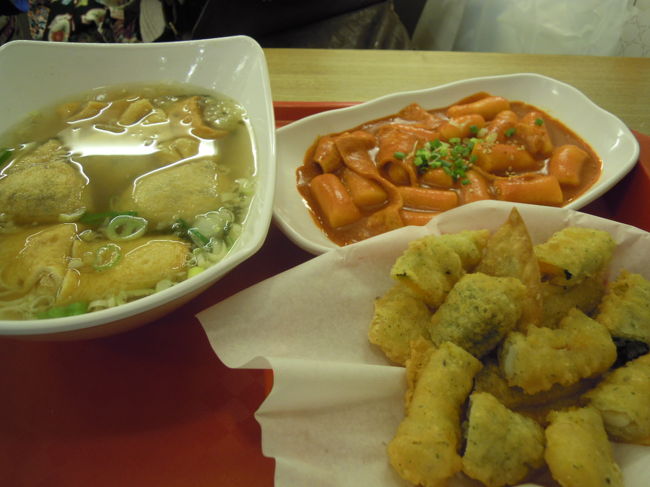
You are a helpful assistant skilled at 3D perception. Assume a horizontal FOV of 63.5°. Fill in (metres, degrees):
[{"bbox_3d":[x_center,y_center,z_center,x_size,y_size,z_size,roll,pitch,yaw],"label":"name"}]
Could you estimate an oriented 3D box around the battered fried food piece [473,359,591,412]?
[{"bbox_3d":[0.113,0.074,0.285,0.063,0.026,0.036,-8,50,-6],"label":"battered fried food piece"}]

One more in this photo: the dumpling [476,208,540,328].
[{"bbox_3d":[0.100,0.013,0.282,0.036,0.062,0.018,2,11,1],"label":"dumpling"}]

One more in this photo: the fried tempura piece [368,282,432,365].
[{"bbox_3d":[0.039,0.041,0.271,0.030,0.027,0.042,-16,53,-12],"label":"fried tempura piece"}]

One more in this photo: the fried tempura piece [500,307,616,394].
[{"bbox_3d":[0.109,0.050,0.245,0.052,0.028,0.031,-17,53,-14],"label":"fried tempura piece"}]

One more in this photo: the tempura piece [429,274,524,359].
[{"bbox_3d":[0.073,0.035,0.253,0.046,0.030,0.033,-35,59,-25],"label":"tempura piece"}]

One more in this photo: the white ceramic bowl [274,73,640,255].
[{"bbox_3d":[0.090,-0.050,0.372,0.258,0.042,0.150,-13,52,-10],"label":"white ceramic bowl"}]

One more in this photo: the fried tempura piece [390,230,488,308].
[{"bbox_3d":[0.061,0.013,0.282,0.053,0.028,0.031,-29,57,-22],"label":"fried tempura piece"}]

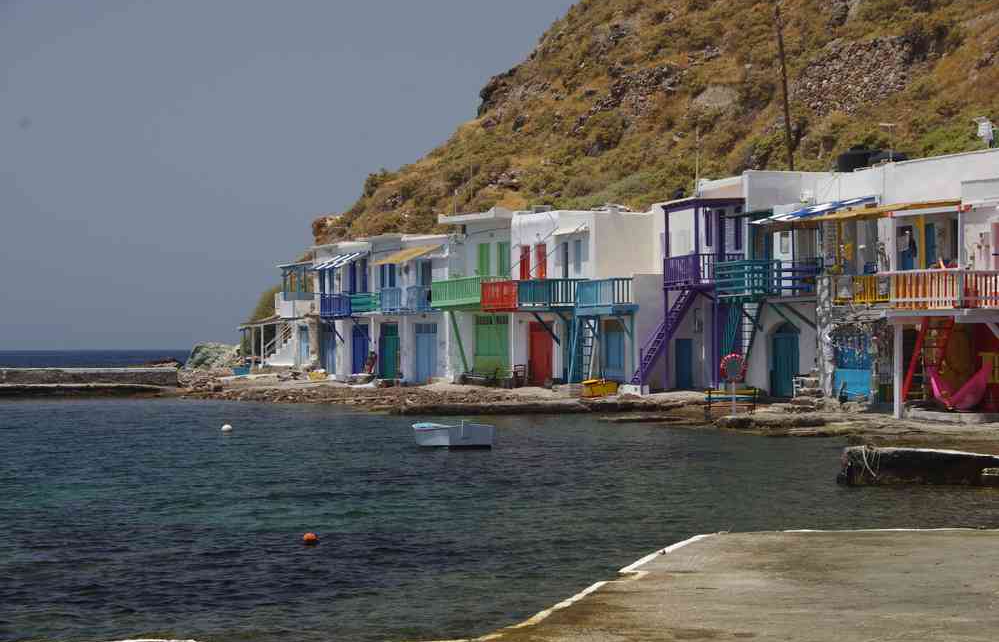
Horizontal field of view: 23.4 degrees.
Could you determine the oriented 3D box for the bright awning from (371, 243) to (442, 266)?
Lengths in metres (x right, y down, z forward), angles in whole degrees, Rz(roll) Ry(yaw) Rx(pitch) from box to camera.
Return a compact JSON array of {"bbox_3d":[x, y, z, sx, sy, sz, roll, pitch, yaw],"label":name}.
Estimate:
[{"bbox_3d":[-3.679,-2.631,95.500,1.700,0.800,3.000,0,-1,-24],"label":"bright awning"}]

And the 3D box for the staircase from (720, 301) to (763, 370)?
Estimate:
[{"bbox_3d":[7.201,0.622,71.540,0.980,2.450,0.980,0,-1,-23],"label":"staircase"}]

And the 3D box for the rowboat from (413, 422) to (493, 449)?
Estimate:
[{"bbox_3d":[-1.243,2.661,56.600,1.200,0.600,2.750,0,-1,-30],"label":"rowboat"}]

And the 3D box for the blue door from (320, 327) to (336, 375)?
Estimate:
[{"bbox_3d":[-7.844,1.330,110.740,0.150,2.205,1.568,0,-1,-26],"label":"blue door"}]

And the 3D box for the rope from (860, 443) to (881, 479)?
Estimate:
[{"bbox_3d":[6.040,2.304,39.300,0.320,0.580,0.150,0,-1,6],"label":"rope"}]

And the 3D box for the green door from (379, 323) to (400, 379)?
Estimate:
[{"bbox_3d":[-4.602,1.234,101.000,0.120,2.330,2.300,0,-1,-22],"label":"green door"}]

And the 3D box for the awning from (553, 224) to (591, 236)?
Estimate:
[{"bbox_3d":[2.462,-3.138,83.700,0.620,0.380,2.200,0,-1,-22],"label":"awning"}]

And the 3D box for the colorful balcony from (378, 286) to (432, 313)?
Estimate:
[{"bbox_3d":[-3.997,-0.909,102.116,0.980,1.078,3.724,0,-1,-26],"label":"colorful balcony"}]

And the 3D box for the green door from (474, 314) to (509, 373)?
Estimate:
[{"bbox_3d":[-0.335,0.965,95.060,0.150,2.401,2.254,0,-1,-33],"label":"green door"}]

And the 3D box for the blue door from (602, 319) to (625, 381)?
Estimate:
[{"bbox_3d":[3.896,1.008,82.500,0.120,2.100,1.600,0,-1,-24],"label":"blue door"}]

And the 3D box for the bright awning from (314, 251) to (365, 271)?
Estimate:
[{"bbox_3d":[-6.760,-2.556,102.000,1.200,0.650,2.500,0,-1,-24],"label":"bright awning"}]

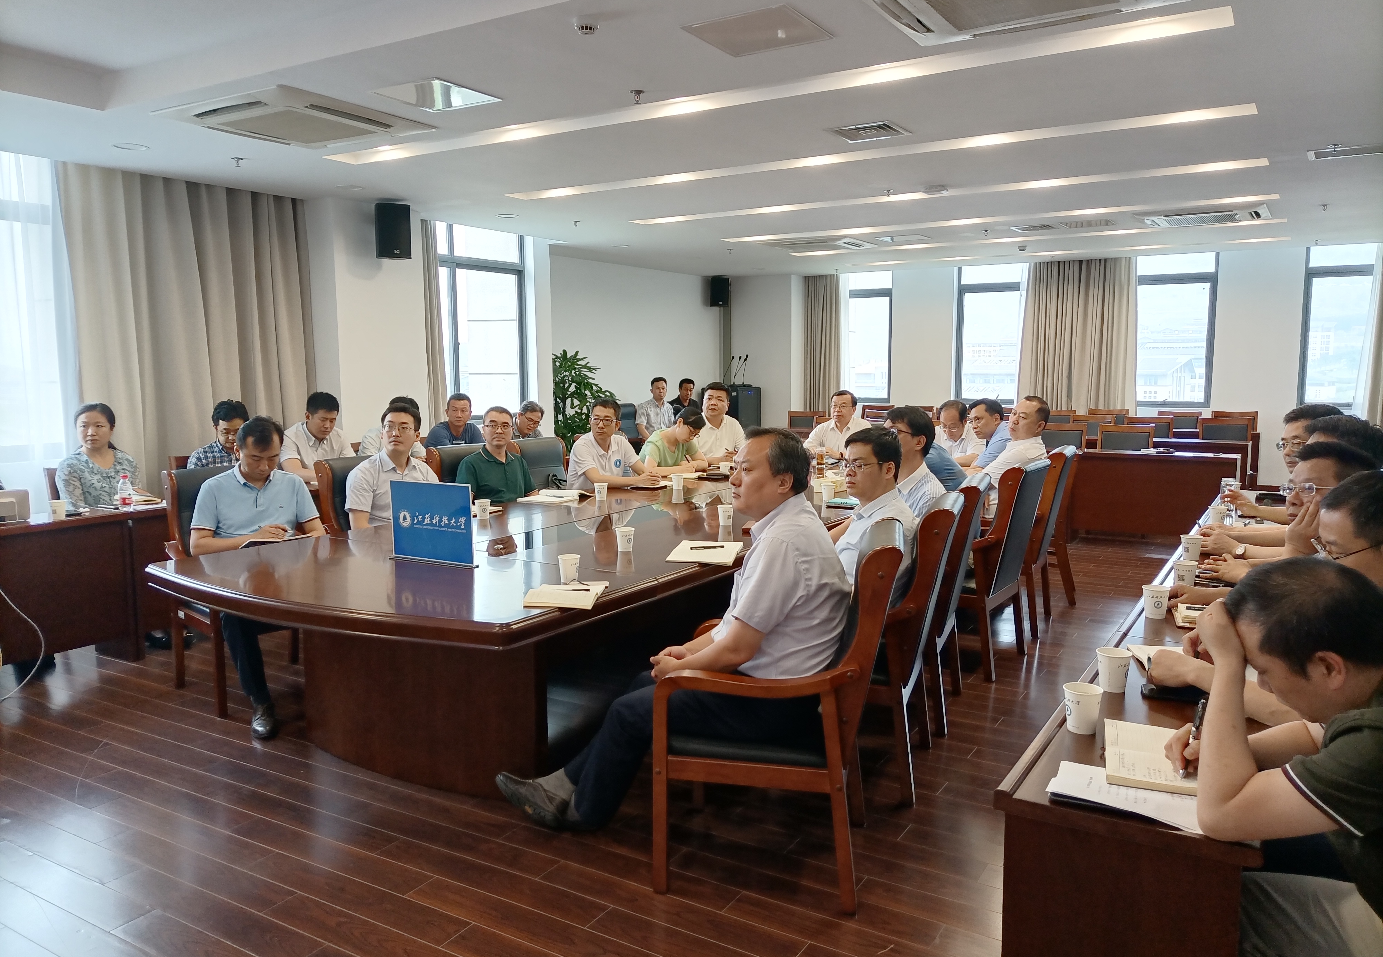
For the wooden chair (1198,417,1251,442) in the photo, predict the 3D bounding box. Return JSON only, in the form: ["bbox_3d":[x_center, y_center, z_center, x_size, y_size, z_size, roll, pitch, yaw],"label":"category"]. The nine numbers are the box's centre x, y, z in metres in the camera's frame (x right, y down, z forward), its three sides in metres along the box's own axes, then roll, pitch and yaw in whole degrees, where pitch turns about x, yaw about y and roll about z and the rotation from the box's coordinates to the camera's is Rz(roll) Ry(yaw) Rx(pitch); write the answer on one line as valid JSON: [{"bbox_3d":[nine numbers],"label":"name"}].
[{"bbox_3d":[5.174,-0.108,10.157,0.460,0.940,0.530,4,7,32],"label":"wooden chair"}]

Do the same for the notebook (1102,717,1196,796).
[{"bbox_3d":[0.842,0.490,1.826,0.210,0.020,0.296,2,7,24],"label":"notebook"}]

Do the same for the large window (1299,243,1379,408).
[{"bbox_3d":[6.817,-1.537,10.611,0.960,1.680,0.120,4,8,31],"label":"large window"}]

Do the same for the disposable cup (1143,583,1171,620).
[{"bbox_3d":[1.313,0.350,2.934,0.073,0.084,0.073,3,7,31],"label":"disposable cup"}]

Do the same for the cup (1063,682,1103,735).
[{"bbox_3d":[0.745,0.442,1.979,0.075,0.084,0.075,4,7,32],"label":"cup"}]

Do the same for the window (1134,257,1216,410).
[{"bbox_3d":[5.254,-1.636,11.561,0.965,1.680,0.120,4,8,31],"label":"window"}]

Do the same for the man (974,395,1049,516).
[{"bbox_3d":[1.643,0.172,5.899,0.800,1.300,0.570,2,6,18],"label":"man"}]

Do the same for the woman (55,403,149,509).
[{"bbox_3d":[-2.998,0.255,5.347,0.500,1.265,0.750,-5,8,-41],"label":"woman"}]

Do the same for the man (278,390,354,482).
[{"bbox_3d":[-2.272,0.116,6.493,0.800,1.320,0.520,5,8,42],"label":"man"}]

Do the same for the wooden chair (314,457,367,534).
[{"bbox_3d":[-1.404,0.392,5.107,0.630,1.030,0.600,6,8,44],"label":"wooden chair"}]

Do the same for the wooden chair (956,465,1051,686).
[{"bbox_3d":[1.336,0.410,5.135,0.675,0.990,0.585,3,7,31],"label":"wooden chair"}]

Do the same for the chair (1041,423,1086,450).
[{"bbox_3d":[3.249,-0.008,9.339,0.460,0.920,0.520,3,7,31],"label":"chair"}]

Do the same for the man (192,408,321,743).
[{"bbox_3d":[-1.911,0.369,4.508,0.600,1.230,0.830,-4,7,-34],"label":"man"}]

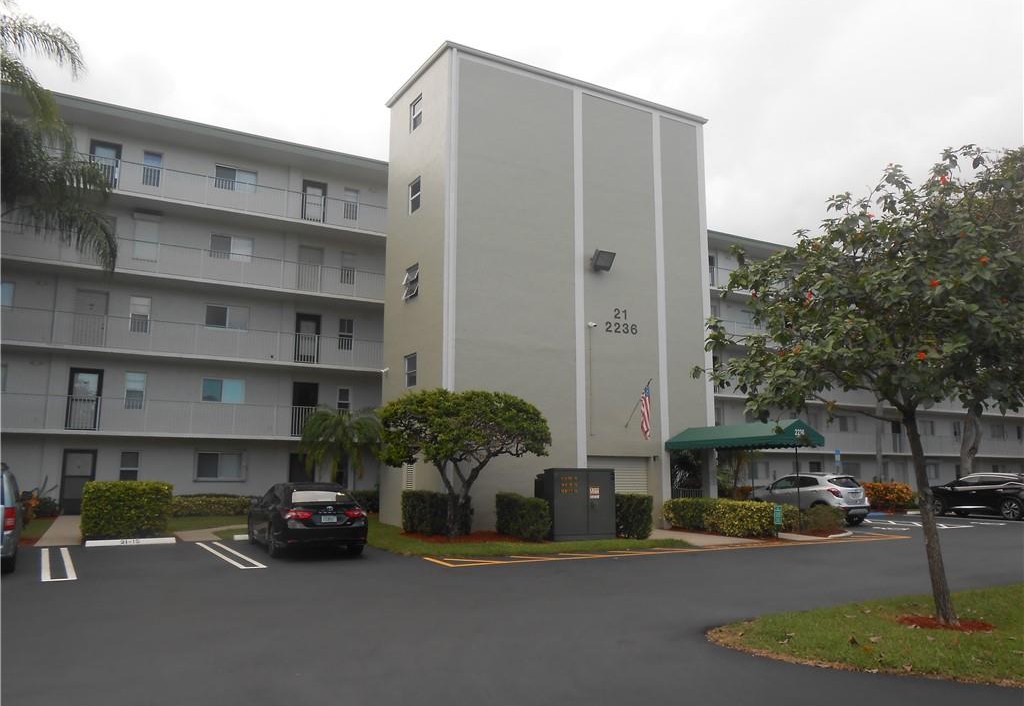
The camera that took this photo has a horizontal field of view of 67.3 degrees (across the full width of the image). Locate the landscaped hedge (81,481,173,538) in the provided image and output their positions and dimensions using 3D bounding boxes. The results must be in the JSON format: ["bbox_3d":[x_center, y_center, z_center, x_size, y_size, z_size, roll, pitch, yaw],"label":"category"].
[{"bbox_3d":[-9.093,3.717,18.331,1.900,1.320,1.150,5,-11,-29],"label":"landscaped hedge"}]

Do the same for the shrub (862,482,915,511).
[{"bbox_3d":[16.724,6.384,34.293,2.600,1.250,1.300,5,-11,-29],"label":"shrub"}]

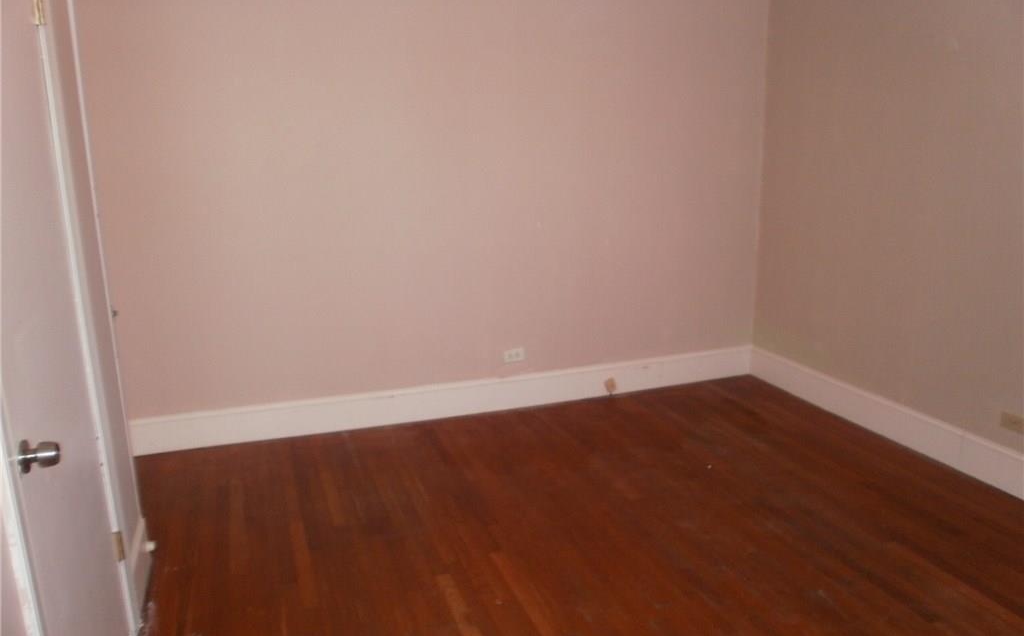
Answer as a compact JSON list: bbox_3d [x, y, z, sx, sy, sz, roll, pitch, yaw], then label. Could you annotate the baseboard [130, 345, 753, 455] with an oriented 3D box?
[{"bbox_3d":[-0.176,0.426,4.315,3.552,0.185,0.025,-5,14,-18],"label":"baseboard"}]

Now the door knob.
[{"bbox_3d":[-0.943,0.275,1.543,0.066,0.065,0.065,-5,14,-18],"label":"door knob"}]

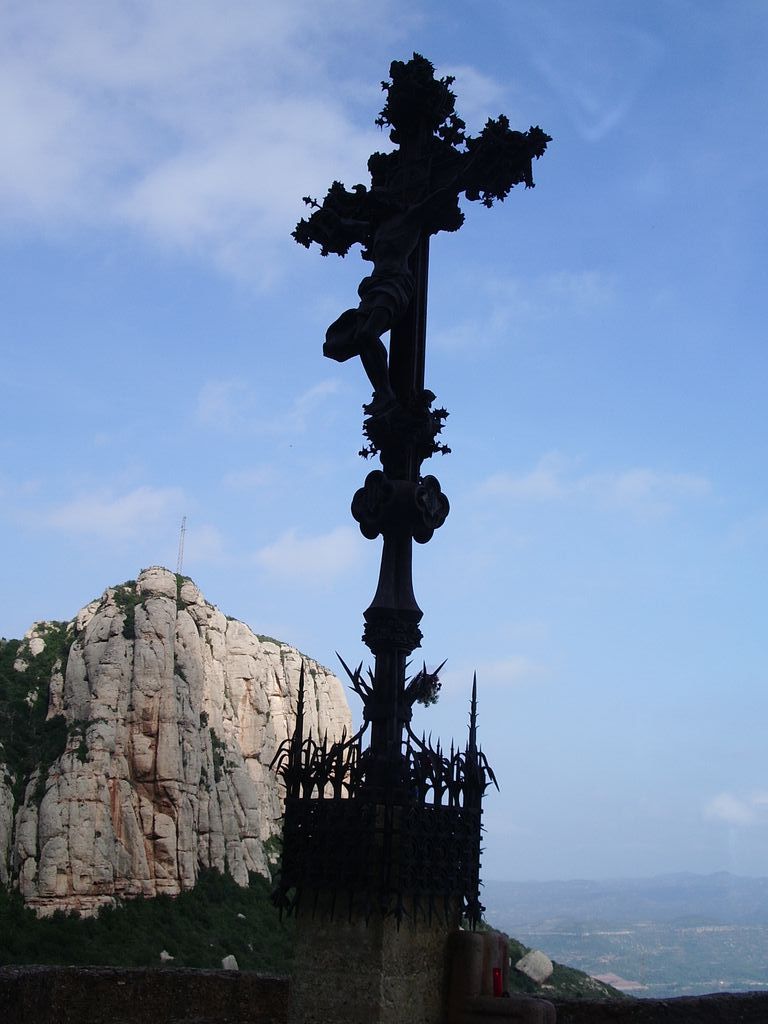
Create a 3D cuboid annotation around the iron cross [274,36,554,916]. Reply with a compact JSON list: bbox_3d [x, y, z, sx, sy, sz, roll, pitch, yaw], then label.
[{"bbox_3d":[0.084,-0.457,8.096,2.325,6.098,1.101,-10,-20,38],"label":"iron cross"}]

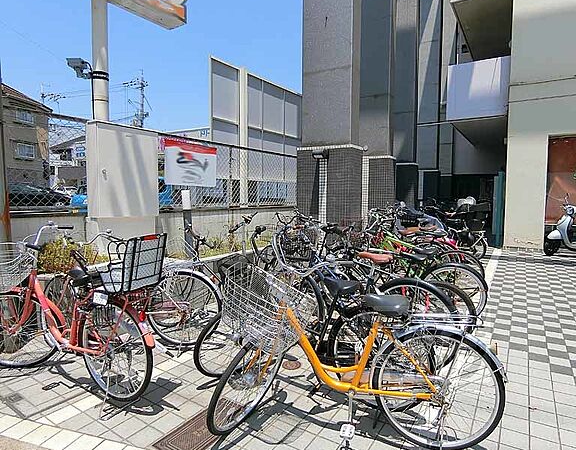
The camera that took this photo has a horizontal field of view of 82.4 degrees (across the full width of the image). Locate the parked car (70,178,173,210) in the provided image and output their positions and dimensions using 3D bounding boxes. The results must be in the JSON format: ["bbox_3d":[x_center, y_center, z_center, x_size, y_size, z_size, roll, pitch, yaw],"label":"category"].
[{"bbox_3d":[-6.220,-0.845,12.523,1.500,1.650,3.500,2,4,35],"label":"parked car"}]

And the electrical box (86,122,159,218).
[{"bbox_3d":[-2.130,-0.688,4.320,0.280,1.150,0.800,2,4,35],"label":"electrical box"}]

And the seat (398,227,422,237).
[{"bbox_3d":[2.100,0.130,5.700,0.280,0.130,0.200,2,4,31],"label":"seat"}]

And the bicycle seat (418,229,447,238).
[{"bbox_3d":[2.420,0.143,5.500,0.300,0.120,0.210,2,4,31],"label":"bicycle seat"}]

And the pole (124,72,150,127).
[{"bbox_3d":[-11.805,-6.437,25.996,1.800,11.600,0.800,-1,3,-27],"label":"pole"}]

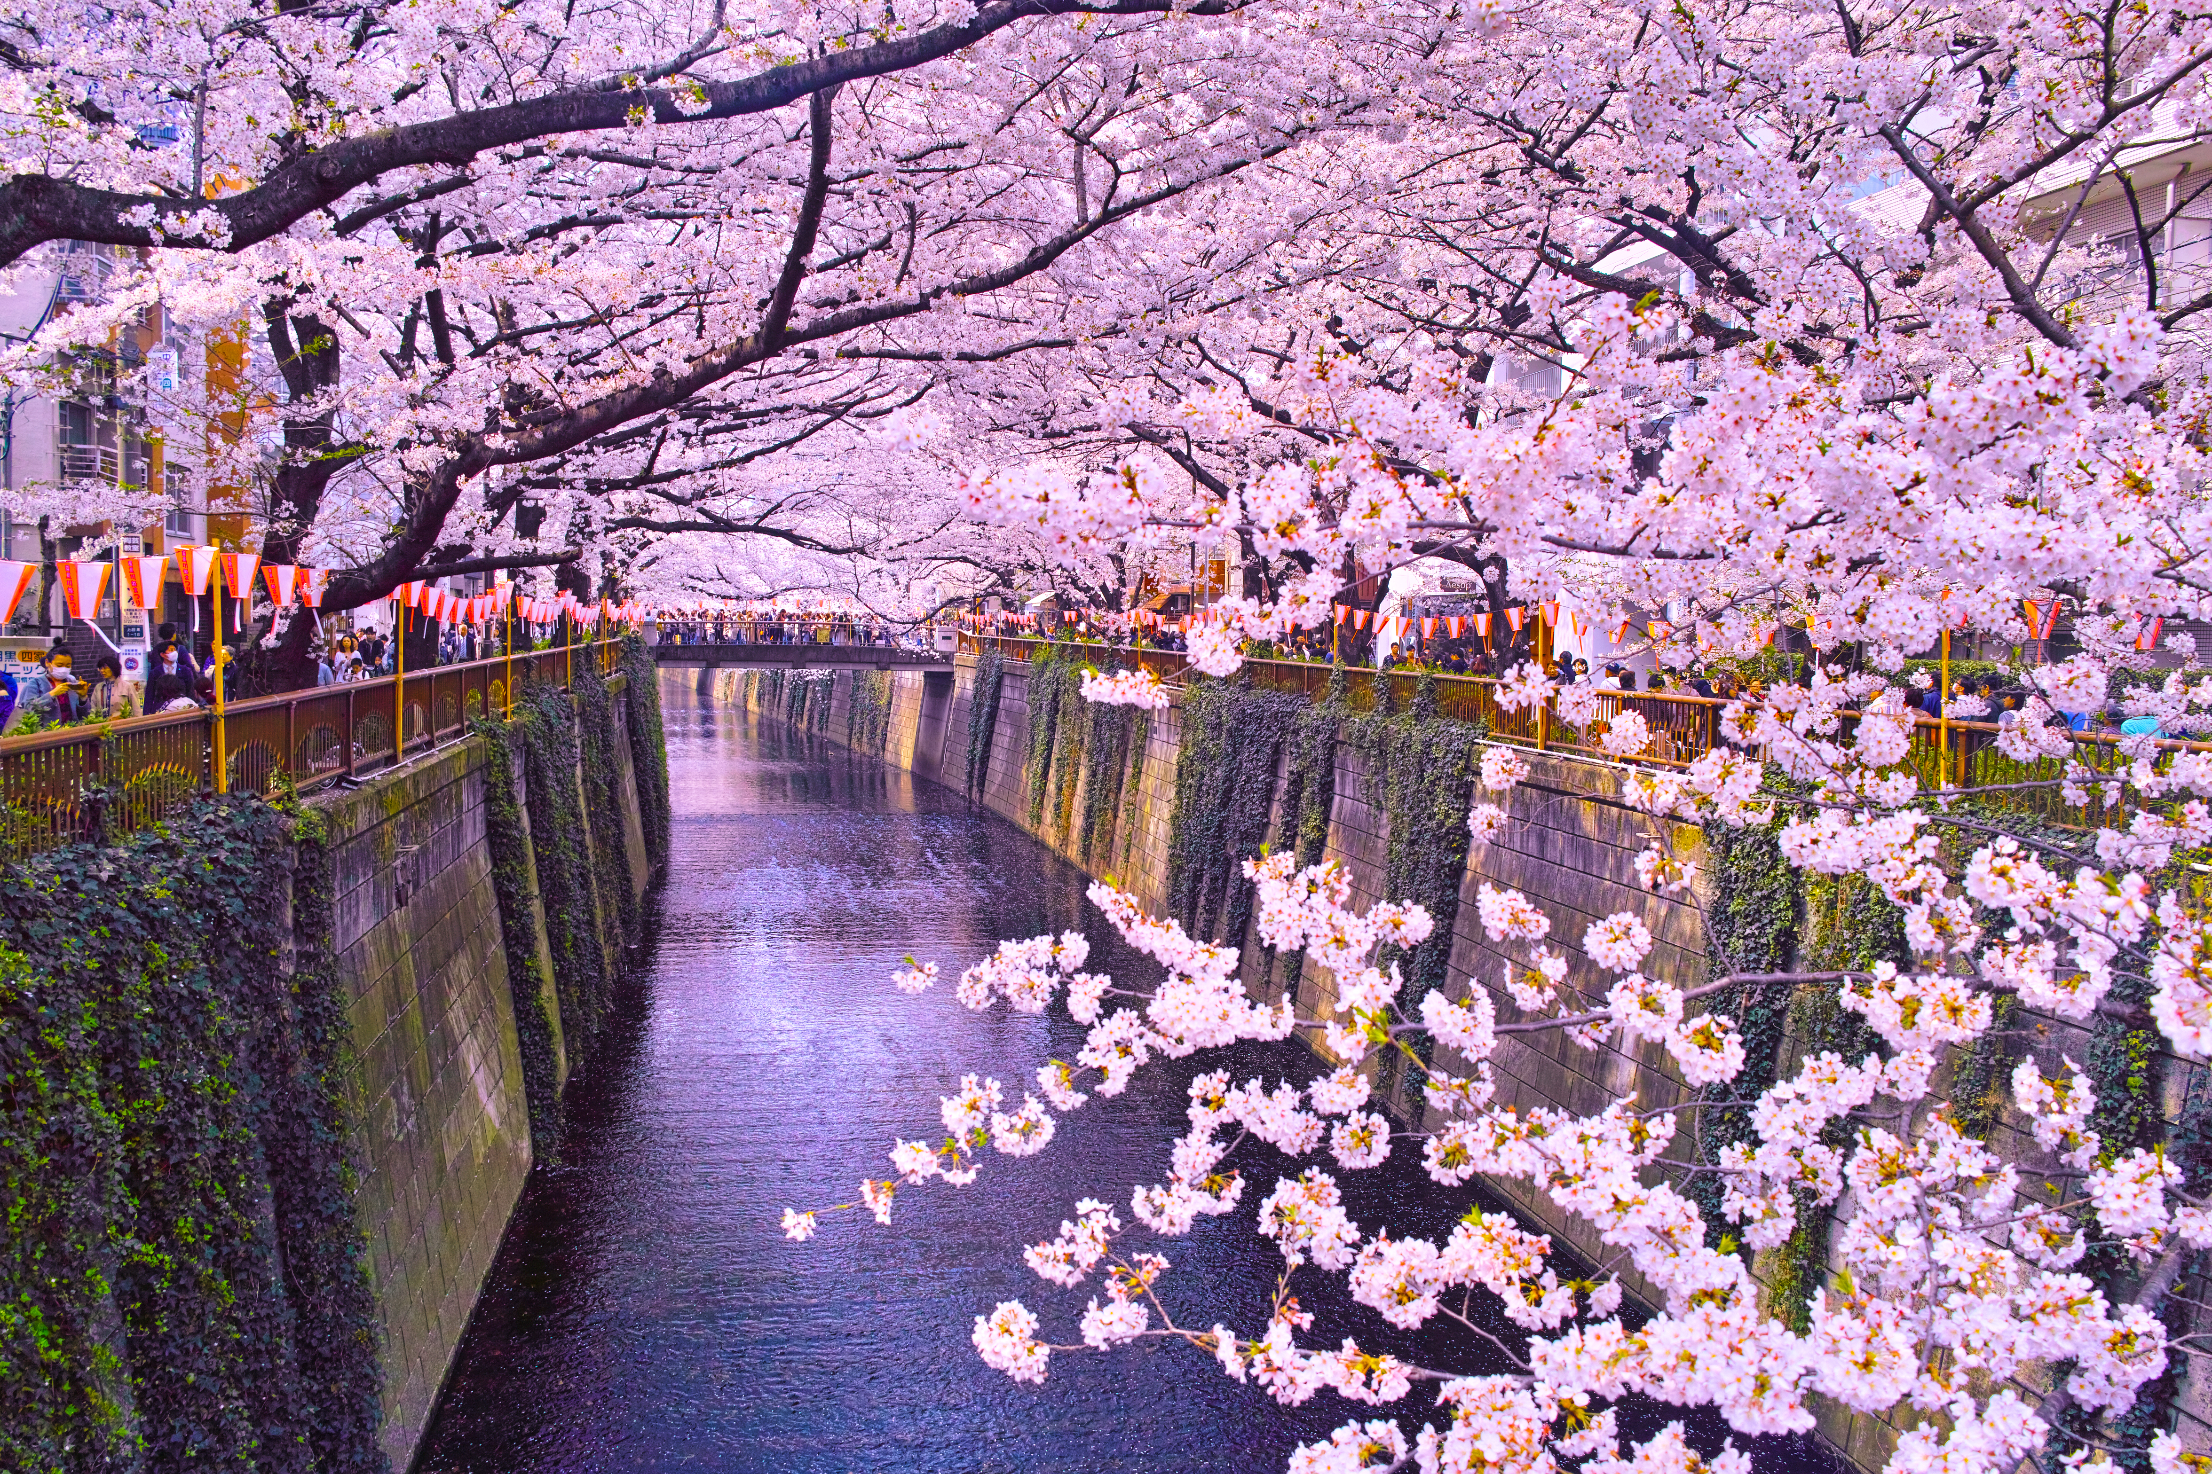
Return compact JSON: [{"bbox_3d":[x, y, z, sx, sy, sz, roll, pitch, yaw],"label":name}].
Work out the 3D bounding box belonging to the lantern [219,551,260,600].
[{"bbox_3d":[-7.766,-1.416,15.400,0.370,0.460,0.350,0,4,-8],"label":"lantern"}]

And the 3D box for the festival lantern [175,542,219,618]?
[{"bbox_3d":[-7.616,-1.310,14.400,0.370,0.600,0.350,0,4,-8],"label":"festival lantern"}]

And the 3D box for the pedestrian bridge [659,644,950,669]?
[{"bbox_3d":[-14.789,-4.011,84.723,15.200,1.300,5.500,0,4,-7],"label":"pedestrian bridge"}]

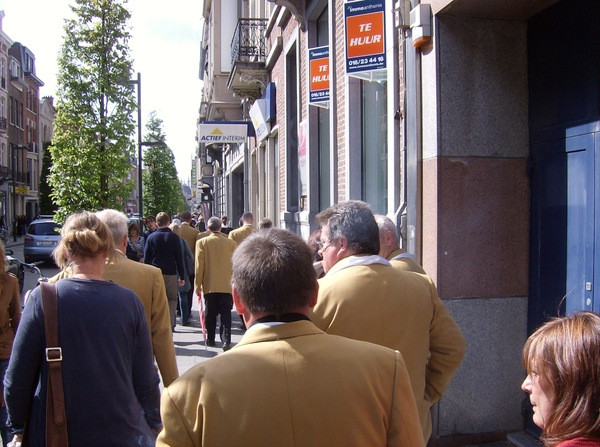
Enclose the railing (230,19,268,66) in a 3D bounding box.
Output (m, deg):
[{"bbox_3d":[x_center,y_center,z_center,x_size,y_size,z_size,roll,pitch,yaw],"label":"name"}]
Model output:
[{"bbox_3d":[-1.231,-4.082,15.185,0.710,1.000,2.610,0,1,-11],"label":"railing"}]

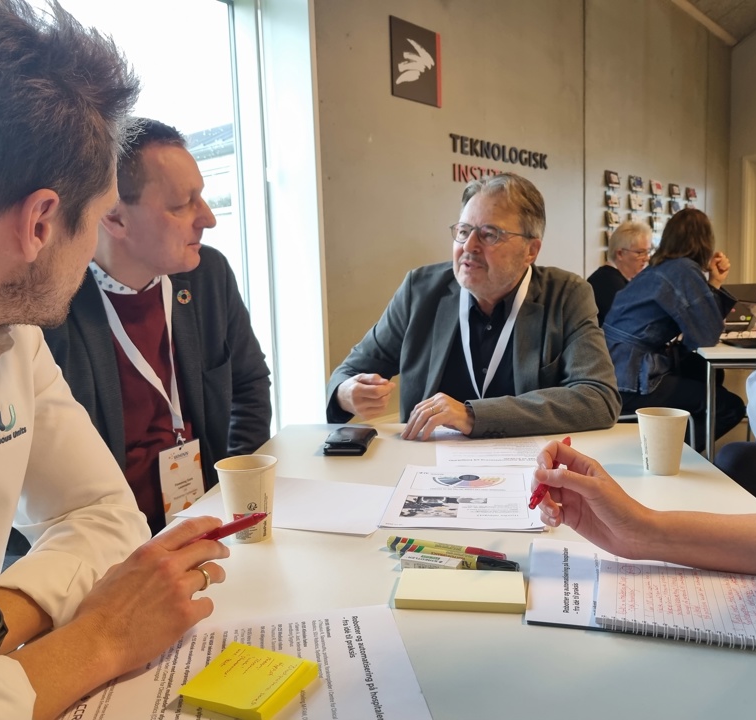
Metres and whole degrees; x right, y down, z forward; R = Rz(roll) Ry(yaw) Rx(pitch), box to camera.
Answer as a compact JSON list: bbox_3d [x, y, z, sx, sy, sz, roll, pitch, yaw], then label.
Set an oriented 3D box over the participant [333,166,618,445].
[{"bbox_3d":[0.230,0.229,1.611,0.620,1.267,0.740,-1,7,11],"label":"participant"}]

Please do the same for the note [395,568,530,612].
[{"bbox_3d":[0.085,0.233,0.730,0.126,0.009,0.075,-1,7,8],"label":"note"}]

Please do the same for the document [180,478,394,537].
[{"bbox_3d":[-0.114,0.206,1.053,0.297,0.003,0.210,0,7,21],"label":"document"}]

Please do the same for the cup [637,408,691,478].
[{"bbox_3d":[0.450,0.131,1.136,0.080,0.094,0.080,-2,7,0],"label":"cup"}]

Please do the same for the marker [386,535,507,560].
[{"bbox_3d":[0.077,0.219,0.828,0.141,0.016,0.016,1,7,23],"label":"marker"}]

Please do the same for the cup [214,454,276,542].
[{"bbox_3d":[-0.164,0.177,0.913,0.080,0.095,0.080,-2,7,0],"label":"cup"}]

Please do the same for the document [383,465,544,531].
[{"bbox_3d":[0.129,0.196,1.057,0.212,0.006,0.298,-1,7,9],"label":"document"}]

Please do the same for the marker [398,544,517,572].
[{"bbox_3d":[0.087,0.221,0.803,0.141,0.016,0.016,1,7,25],"label":"marker"}]

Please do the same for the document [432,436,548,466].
[{"bbox_3d":[0.215,0.160,1.354,0.210,0.002,0.297,-2,7,4],"label":"document"}]

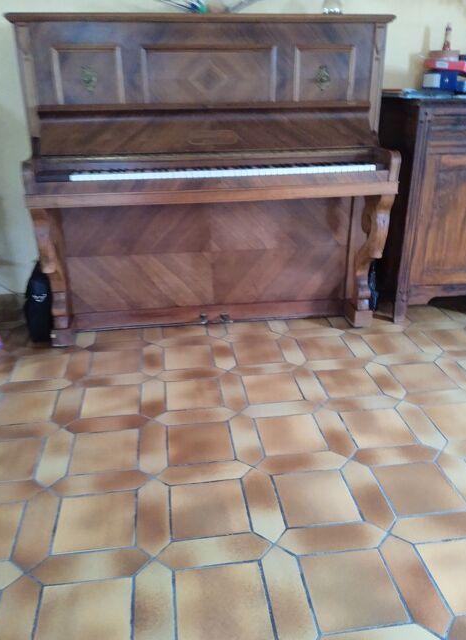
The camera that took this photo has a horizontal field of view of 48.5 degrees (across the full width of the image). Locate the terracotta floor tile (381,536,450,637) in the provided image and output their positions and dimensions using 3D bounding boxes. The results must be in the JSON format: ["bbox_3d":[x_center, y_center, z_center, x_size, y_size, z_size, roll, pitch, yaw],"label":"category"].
[{"bbox_3d":[0.412,0.595,1.178,0.085,0.010,0.278,-3,24,-7],"label":"terracotta floor tile"}]

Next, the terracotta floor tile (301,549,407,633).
[{"bbox_3d":[0.262,0.596,1.142,0.195,0.012,0.195,-3,23,-7],"label":"terracotta floor tile"}]

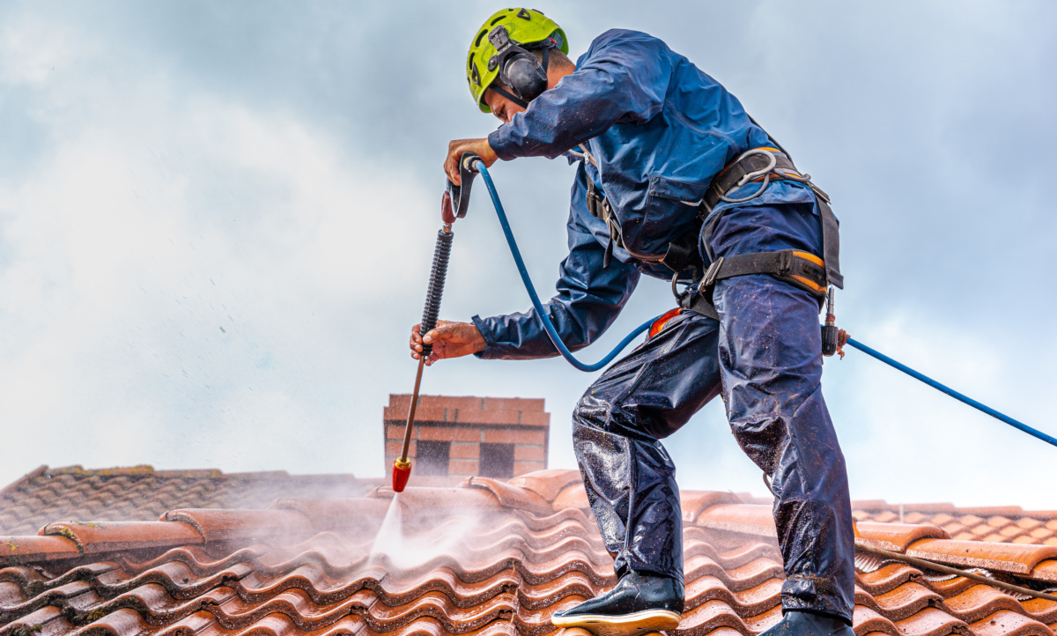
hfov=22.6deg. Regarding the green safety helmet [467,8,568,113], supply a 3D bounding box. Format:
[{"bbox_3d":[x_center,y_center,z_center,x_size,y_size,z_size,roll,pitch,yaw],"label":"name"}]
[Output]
[{"bbox_3d":[-0.042,-0.568,5.800,0.250,0.155,0.210,-37,-22,5],"label":"green safety helmet"}]

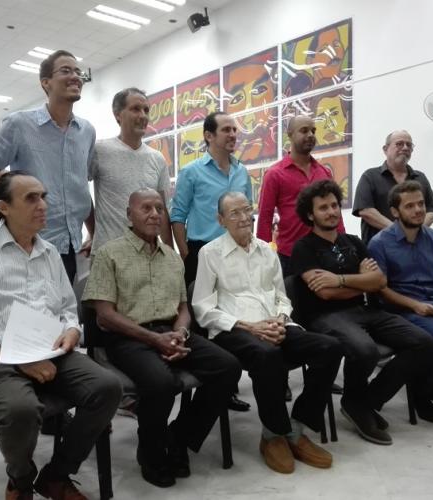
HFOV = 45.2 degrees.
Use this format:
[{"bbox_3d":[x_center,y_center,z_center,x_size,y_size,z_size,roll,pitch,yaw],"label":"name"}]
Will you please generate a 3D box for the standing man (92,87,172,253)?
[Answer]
[{"bbox_3d":[-0.460,0.026,2.782,0.490,1.784,0.340,-2,2,-35],"label":"standing man"}]

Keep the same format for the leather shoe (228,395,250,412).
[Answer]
[{"bbox_3d":[0.047,0.857,2.998,0.280,0.100,0.100,0,2,28],"label":"leather shoe"}]

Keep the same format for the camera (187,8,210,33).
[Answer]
[{"bbox_3d":[-0.334,-4.147,9.400,0.360,0.380,0.260,-19,12,-33],"label":"camera"}]

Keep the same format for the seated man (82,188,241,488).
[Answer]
[{"bbox_3d":[-0.257,0.323,2.321,0.530,1.216,0.700,-2,2,-31],"label":"seated man"}]

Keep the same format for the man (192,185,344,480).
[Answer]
[{"bbox_3d":[0.273,0.320,2.461,0.520,1.204,0.730,-1,2,-27],"label":"man"}]

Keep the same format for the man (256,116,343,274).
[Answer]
[{"bbox_3d":[0.530,0.034,3.203,0.530,1.724,0.340,-1,2,-20],"label":"man"}]

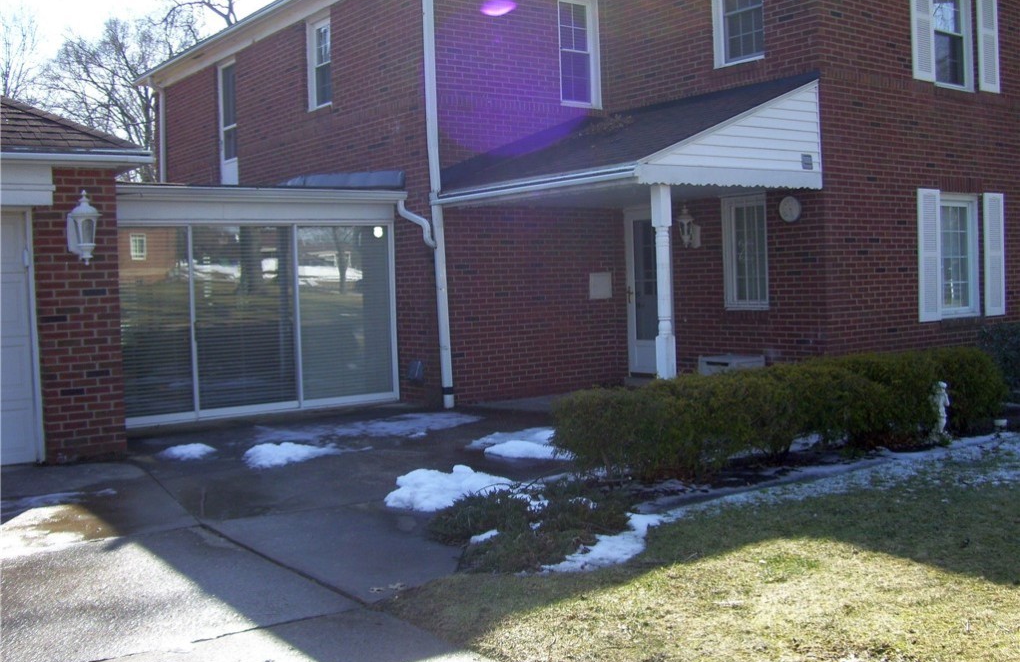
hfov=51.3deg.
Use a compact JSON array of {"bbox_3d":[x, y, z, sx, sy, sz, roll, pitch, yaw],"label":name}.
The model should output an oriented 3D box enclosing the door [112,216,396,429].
[{"bbox_3d":[-2.804,-0.131,11.763,3.572,2.120,0.113,-4,3,-38],"label":"door"}]

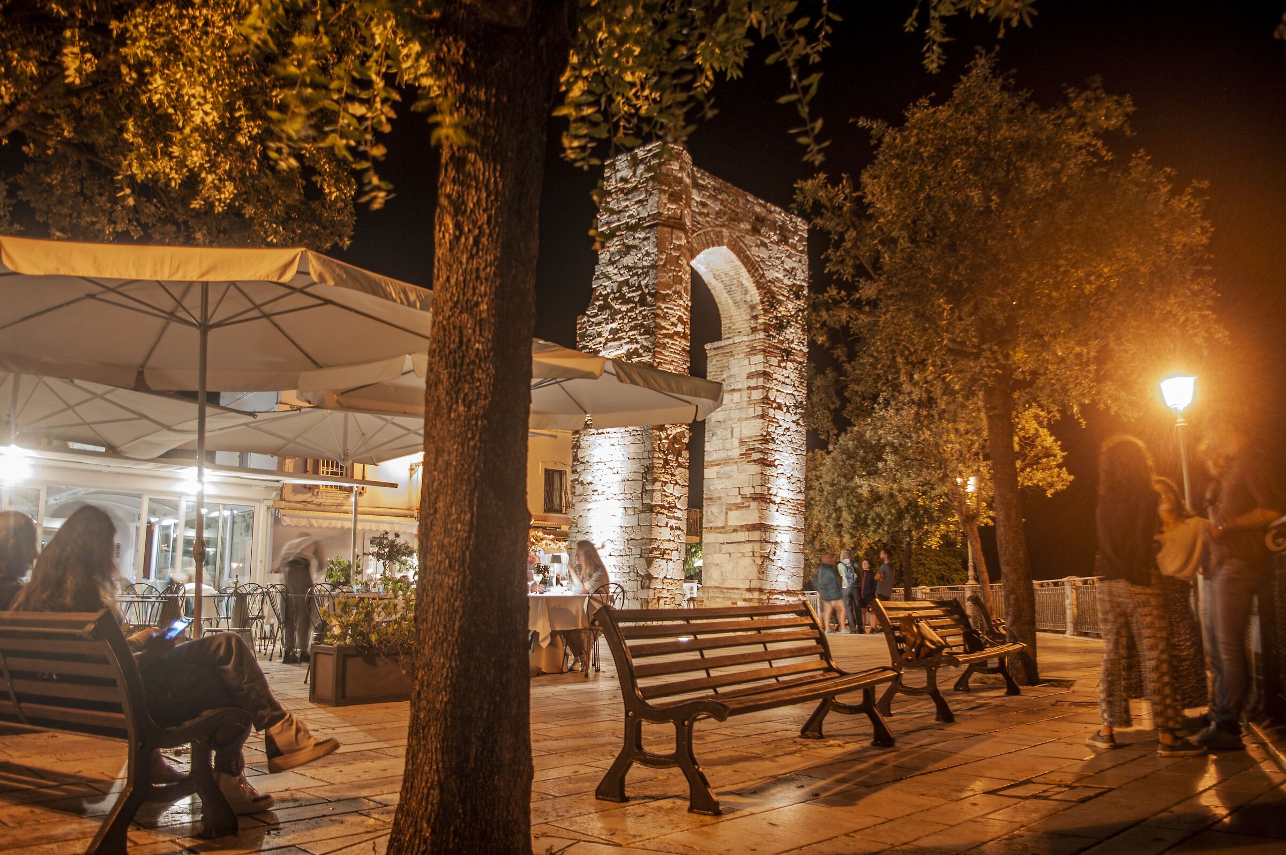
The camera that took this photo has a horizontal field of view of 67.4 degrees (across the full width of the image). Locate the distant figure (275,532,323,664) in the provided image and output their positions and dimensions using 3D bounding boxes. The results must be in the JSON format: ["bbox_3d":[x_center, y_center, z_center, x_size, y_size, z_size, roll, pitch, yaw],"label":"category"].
[{"bbox_3d":[-3.994,1.987,11.277,0.500,1.470,0.650,-4,-10,22],"label":"distant figure"}]

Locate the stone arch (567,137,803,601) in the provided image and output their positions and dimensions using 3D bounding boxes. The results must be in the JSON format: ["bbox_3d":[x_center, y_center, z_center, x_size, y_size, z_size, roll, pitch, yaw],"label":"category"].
[{"bbox_3d":[1.169,-0.479,20.586,2.050,9.400,5.420,-8,-12,40],"label":"stone arch"}]

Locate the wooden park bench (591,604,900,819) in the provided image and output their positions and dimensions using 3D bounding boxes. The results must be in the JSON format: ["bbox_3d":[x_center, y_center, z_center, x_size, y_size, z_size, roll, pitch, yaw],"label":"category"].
[{"bbox_3d":[0.607,1.261,4.731,0.660,0.800,2.020,-7,-12,33],"label":"wooden park bench"}]

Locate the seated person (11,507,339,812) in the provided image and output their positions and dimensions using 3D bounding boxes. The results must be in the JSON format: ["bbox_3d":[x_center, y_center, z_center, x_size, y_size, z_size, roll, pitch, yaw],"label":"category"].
[{"bbox_3d":[-1.750,0.878,3.625,0.550,1.140,1.060,-7,-12,34],"label":"seated person"}]

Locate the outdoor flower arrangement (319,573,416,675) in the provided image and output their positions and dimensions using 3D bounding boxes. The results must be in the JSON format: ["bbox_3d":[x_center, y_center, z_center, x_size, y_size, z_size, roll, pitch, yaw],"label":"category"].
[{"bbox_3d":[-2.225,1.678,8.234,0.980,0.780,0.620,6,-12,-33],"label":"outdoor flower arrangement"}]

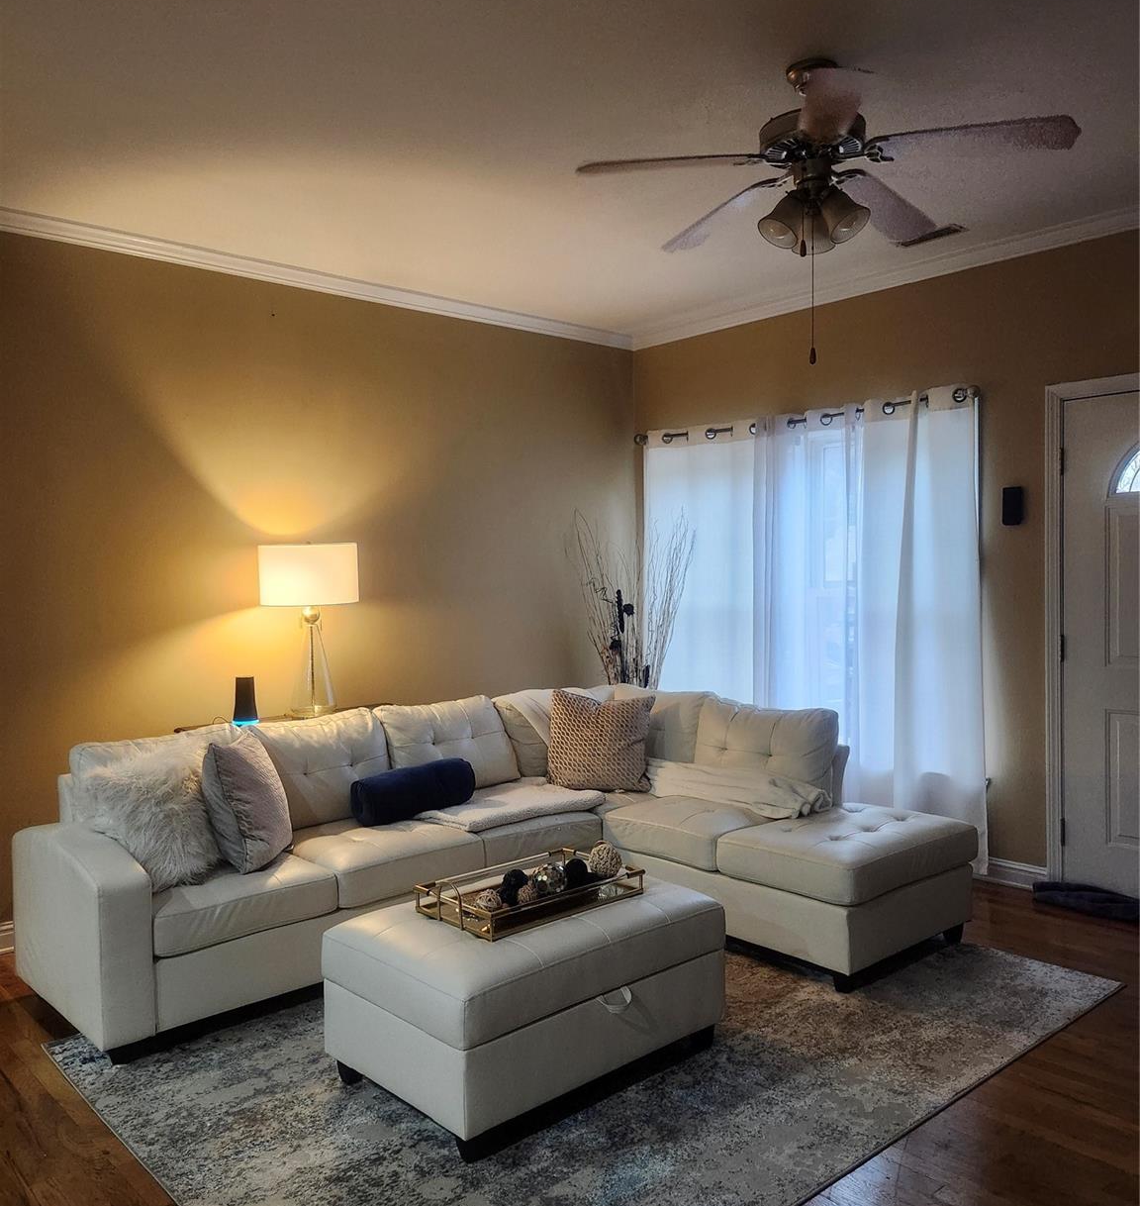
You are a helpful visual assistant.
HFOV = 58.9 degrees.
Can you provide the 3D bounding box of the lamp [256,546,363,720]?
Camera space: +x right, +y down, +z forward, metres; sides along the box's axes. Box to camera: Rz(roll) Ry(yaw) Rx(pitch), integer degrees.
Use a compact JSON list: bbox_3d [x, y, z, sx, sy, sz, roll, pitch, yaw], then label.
[{"bbox_3d":[-1.112,0.115,4.343,0.410,0.740,0.410,-3,2,-42],"label":"lamp"}]

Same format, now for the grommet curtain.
[{"bbox_3d":[1.121,0.107,5.096,0.110,2.127,2.015,-3,2,-42],"label":"grommet curtain"}]

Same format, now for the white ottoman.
[{"bbox_3d":[-0.113,1.069,2.851,0.930,0.450,0.640,-3,2,-42],"label":"white ottoman"}]

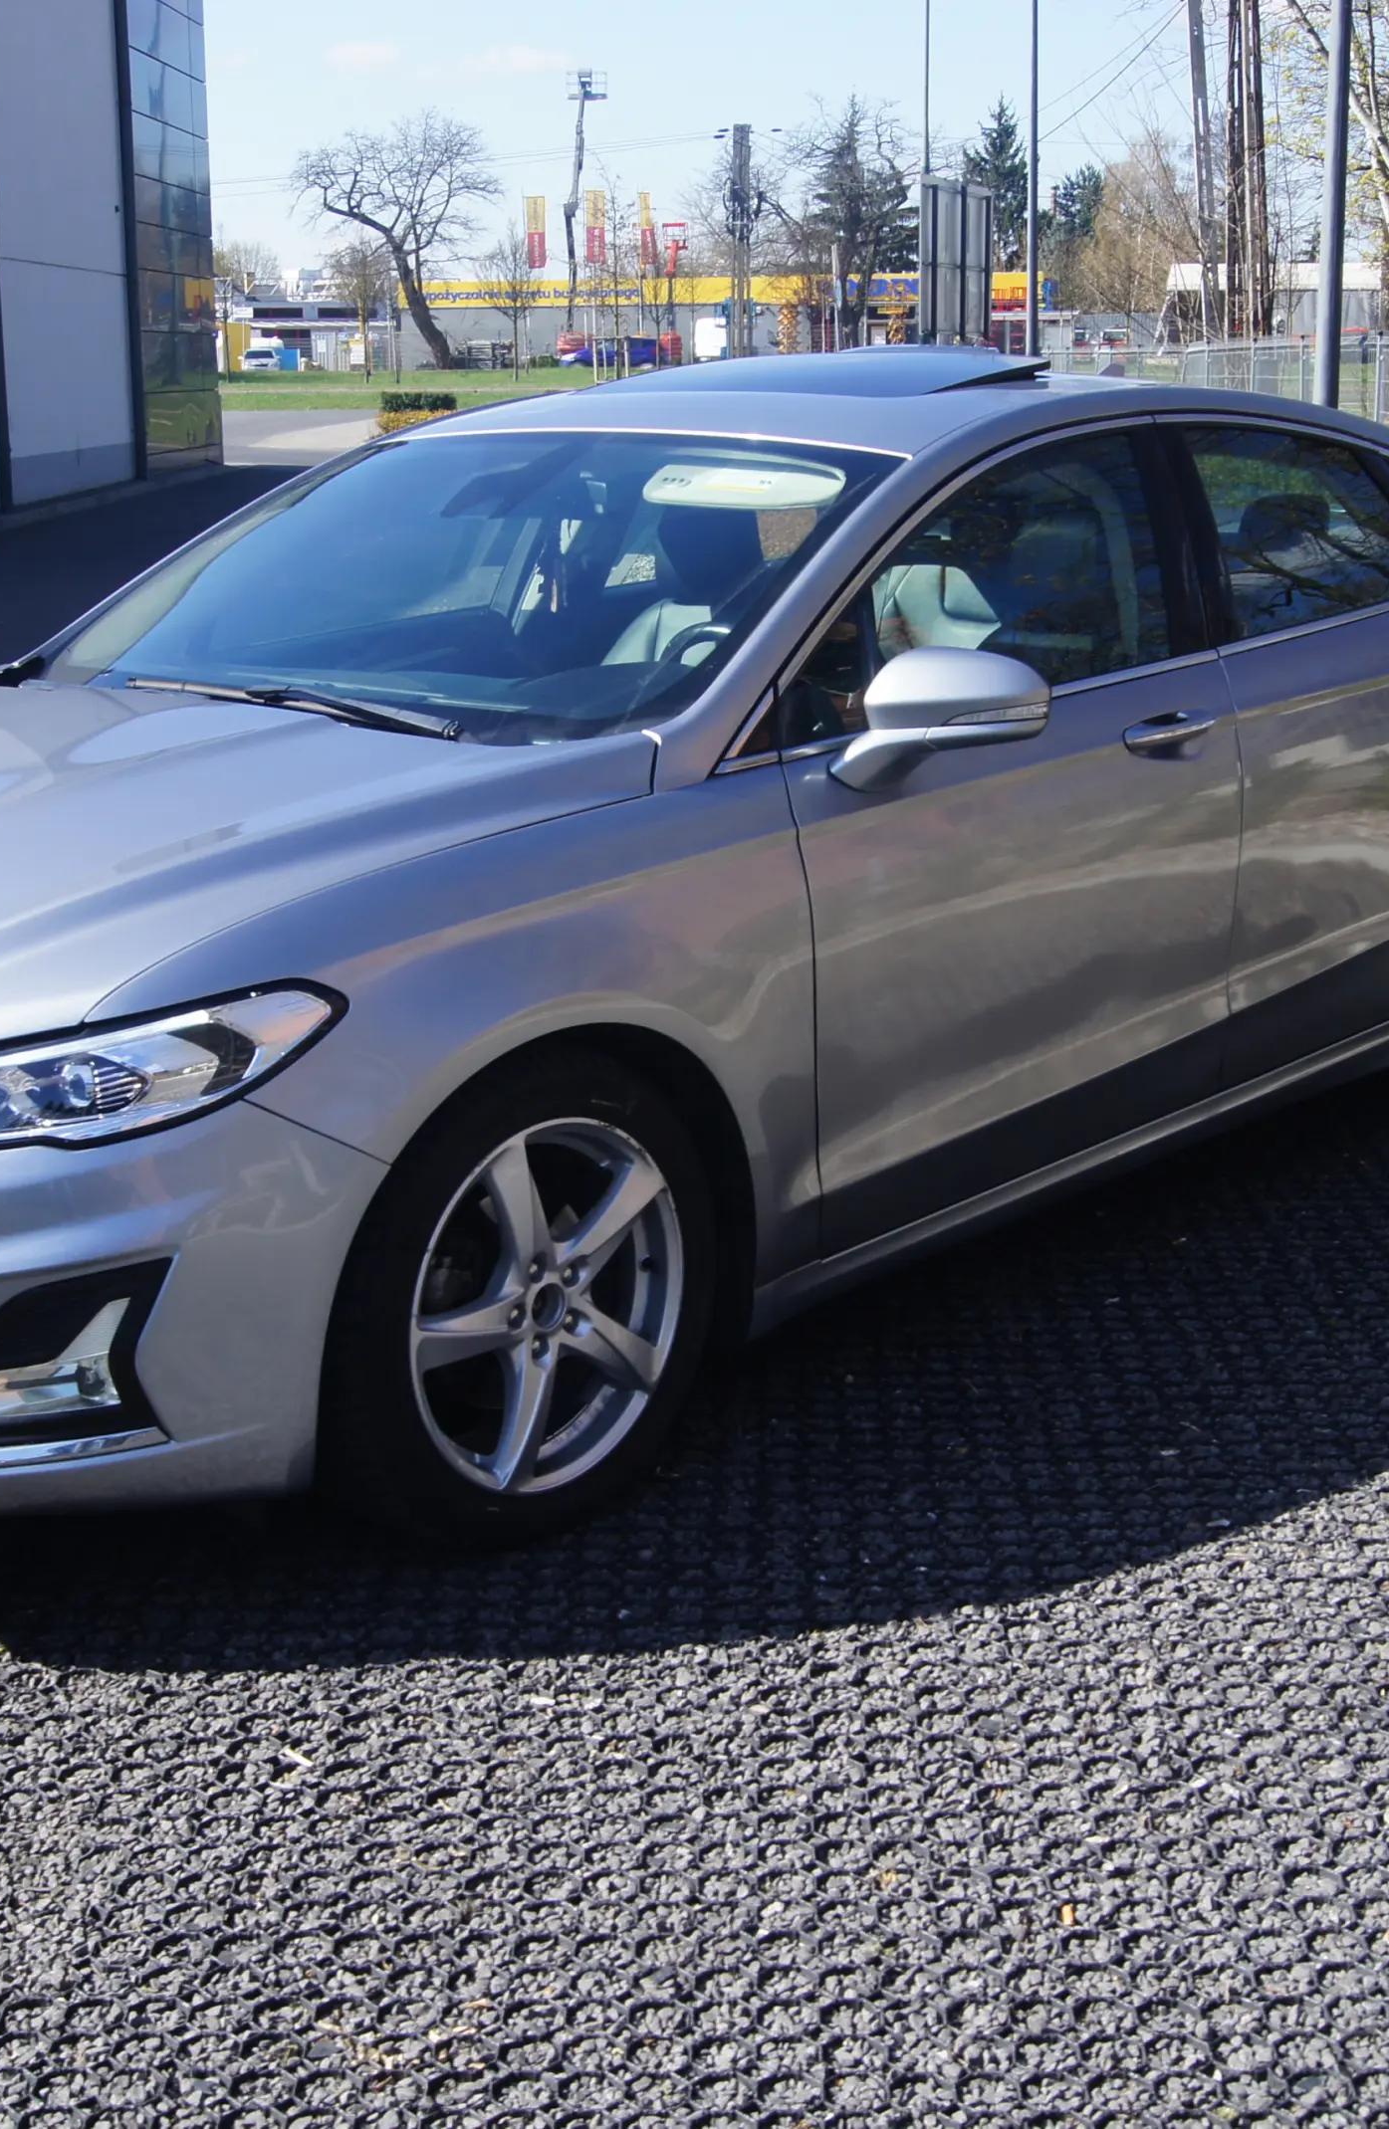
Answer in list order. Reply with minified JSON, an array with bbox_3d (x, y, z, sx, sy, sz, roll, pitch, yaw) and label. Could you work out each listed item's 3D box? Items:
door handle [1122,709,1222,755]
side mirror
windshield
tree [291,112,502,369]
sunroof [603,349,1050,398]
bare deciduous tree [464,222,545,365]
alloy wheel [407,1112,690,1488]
[{"bbox_3d":[0.761,-0.532,4.261,0.060,0.052,0.245,11,19,42],"label":"door handle"},{"bbox_3d":[0.337,-0.500,3.753,0.240,0.185,0.250,11,19,42],"label":"side mirror"},{"bbox_3d":[-0.401,-0.800,4.304,1.450,0.150,0.920,11,44,42],"label":"windshield"},{"bbox_3d":[-13.434,-36.974,119.873,9.443,11.022,8.500,-3,14,-6],"label":"tree"},{"bbox_3d":[0.196,-1.255,4.856,0.840,0.070,0.460,11,24,42],"label":"sunroof"},{"bbox_3d":[-7.202,-29.138,101.711,3.148,5.871,3.000,-2,14,-3],"label":"bare deciduous tree"},{"bbox_3d":[-0.247,0.304,3.523,0.190,0.490,0.490,11,19,42],"label":"alloy wheel"}]

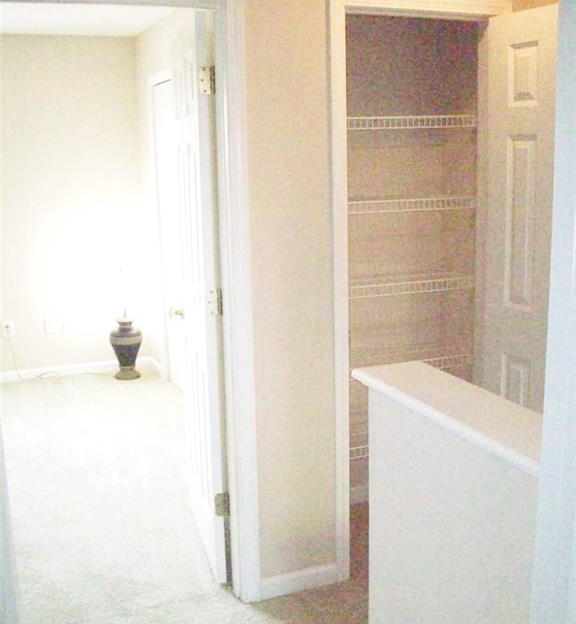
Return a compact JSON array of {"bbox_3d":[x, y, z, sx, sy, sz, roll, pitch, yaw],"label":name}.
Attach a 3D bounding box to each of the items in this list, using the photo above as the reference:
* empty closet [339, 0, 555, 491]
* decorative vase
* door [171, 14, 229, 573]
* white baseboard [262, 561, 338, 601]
[{"bbox_3d":[0.440,-0.081,3.317,0.730,2.050,0.620,-5,11,-20],"label":"empty closet"},{"bbox_3d":[-1.209,0.256,6.096,0.236,0.456,0.236,-5,11,-20],"label":"decorative vase"},{"bbox_3d":[-0.368,-0.051,3.242,0.038,2.032,0.762,-4,11,-14],"label":"door"},{"bbox_3d":[0.044,0.989,3.022,0.306,0.083,0.017,-5,11,-20],"label":"white baseboard"}]

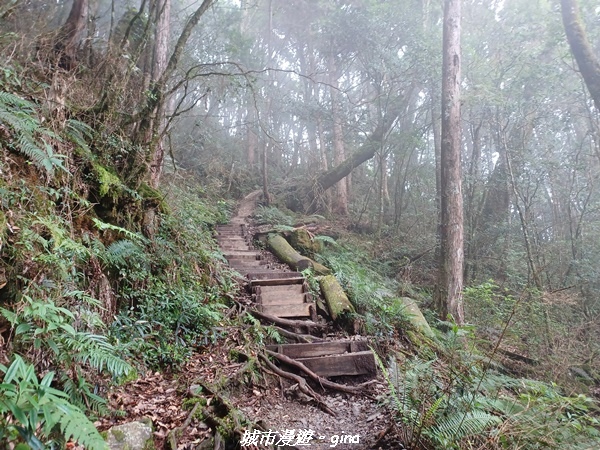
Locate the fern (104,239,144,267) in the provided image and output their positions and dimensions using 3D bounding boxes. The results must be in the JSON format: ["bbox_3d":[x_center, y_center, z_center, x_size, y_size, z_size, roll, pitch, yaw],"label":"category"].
[{"bbox_3d":[-1.701,0.267,4.200,0.376,0.266,0.340,0,-1,0],"label":"fern"}]

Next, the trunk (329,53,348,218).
[{"bbox_3d":[1.155,-2.745,13.000,0.400,5.000,0.400,-3,0,0],"label":"trunk"}]

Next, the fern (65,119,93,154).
[{"bbox_3d":[-2.249,-0.899,4.400,0.276,0.358,0.300,0,-1,0],"label":"fern"}]

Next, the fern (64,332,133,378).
[{"bbox_3d":[-1.511,0.979,3.250,0.495,0.338,0.400,0,-1,0],"label":"fern"}]

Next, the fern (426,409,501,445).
[{"bbox_3d":[1.151,1.418,3.050,0.505,0.248,0.420,0,-1,0],"label":"fern"}]

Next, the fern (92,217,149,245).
[{"bbox_3d":[-1.698,0.052,4.100,0.514,0.260,0.380,0,-1,0],"label":"fern"}]

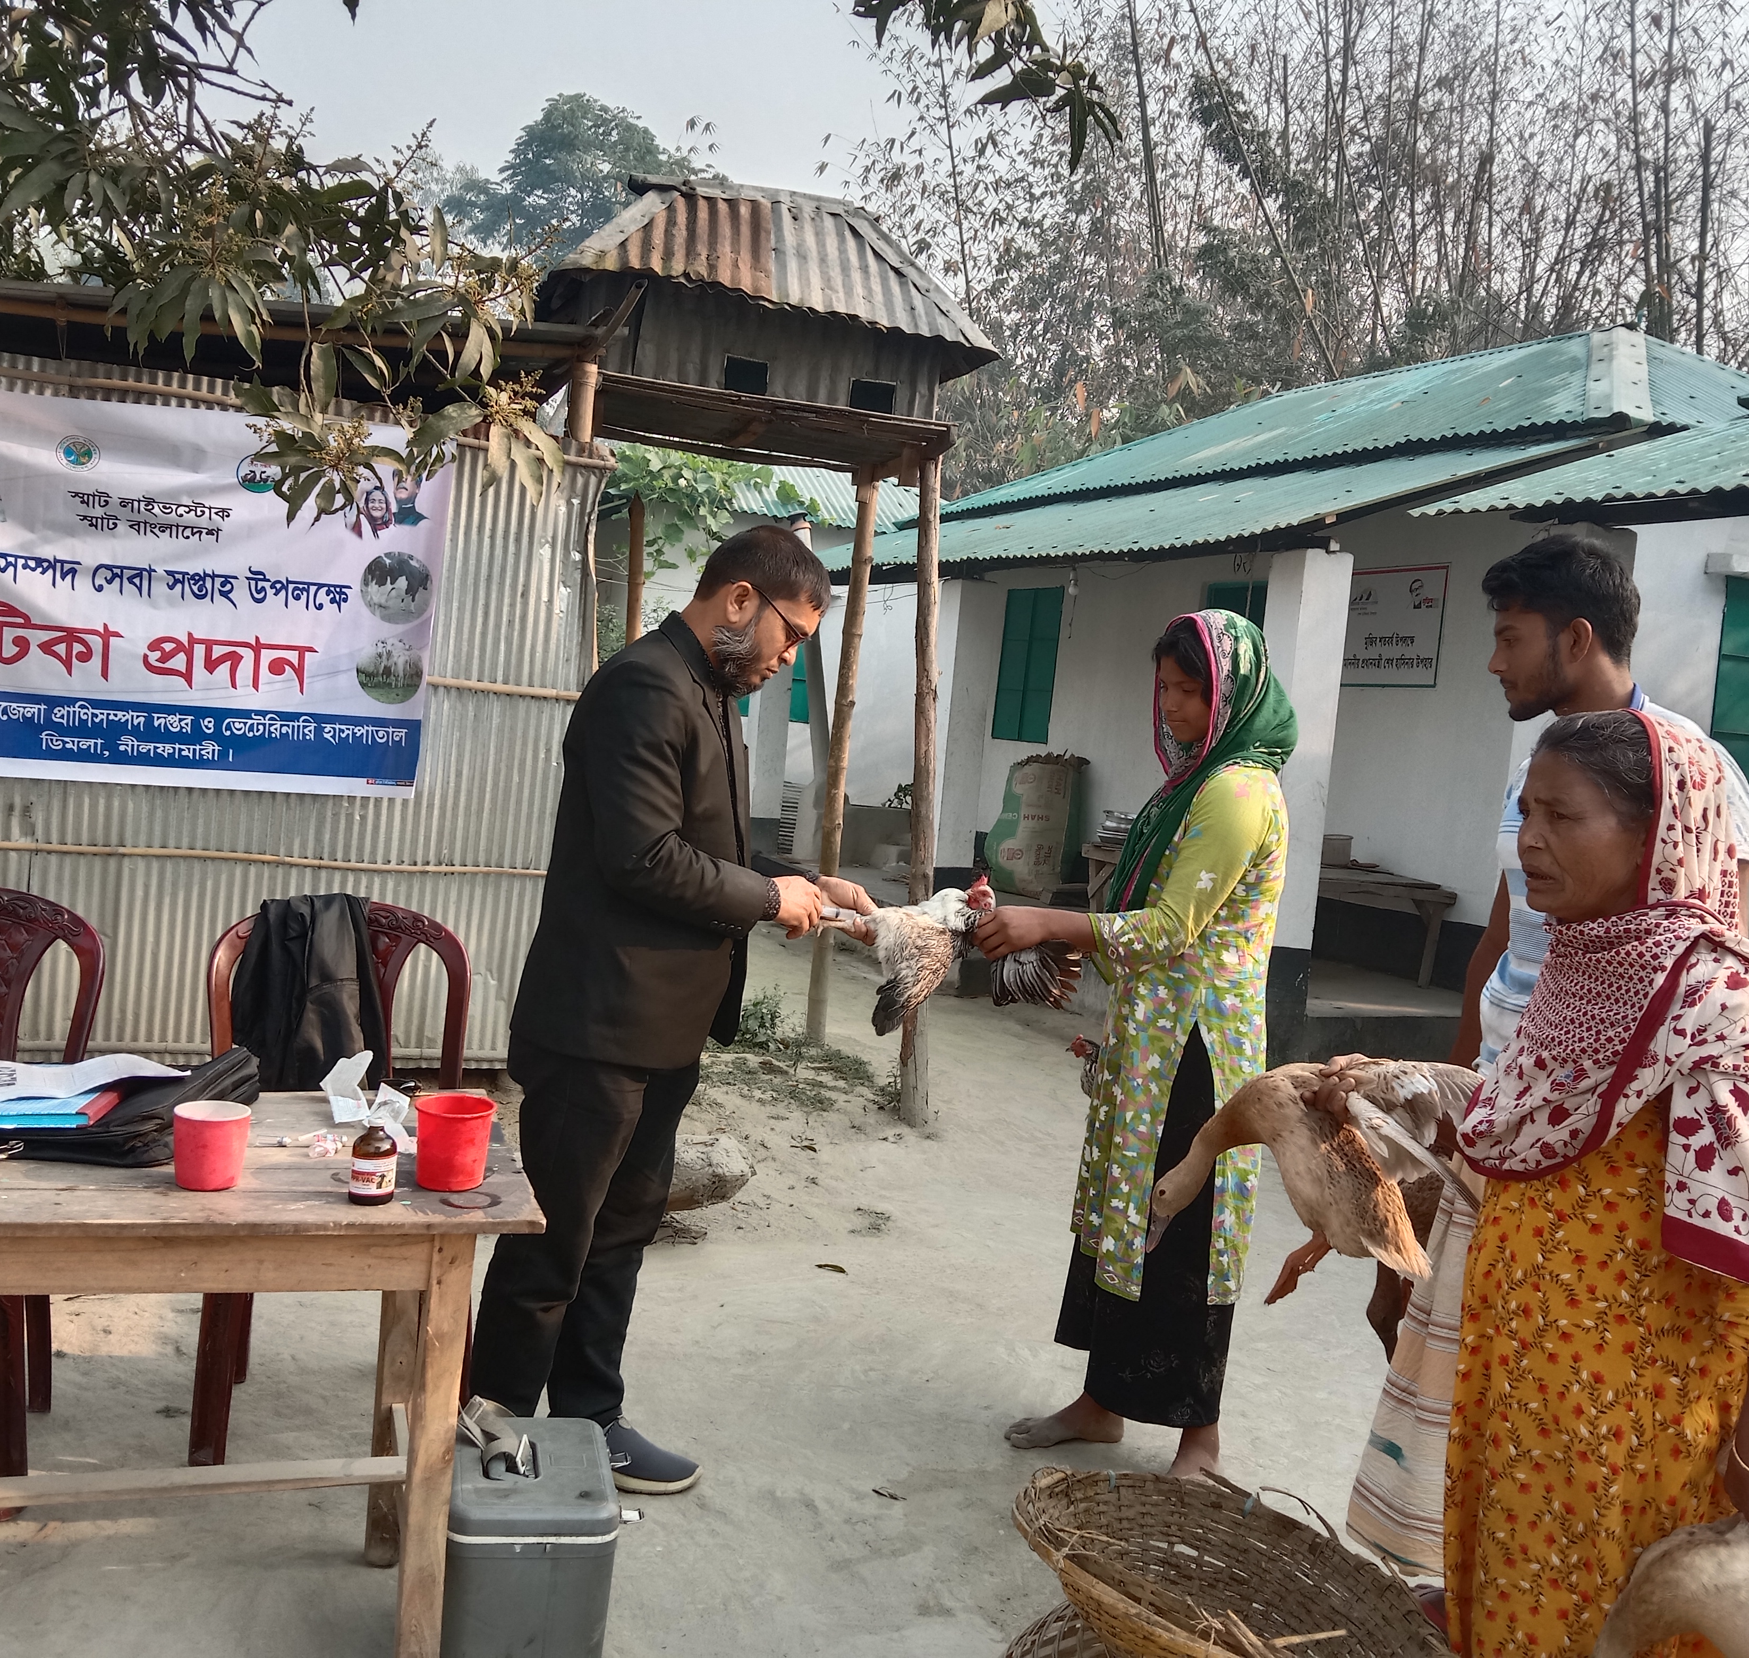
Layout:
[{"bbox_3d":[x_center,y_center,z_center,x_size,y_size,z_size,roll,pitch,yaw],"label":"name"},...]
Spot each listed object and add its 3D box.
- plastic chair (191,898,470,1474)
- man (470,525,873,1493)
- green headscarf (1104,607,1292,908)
[{"bbox_3d":[-0.938,0.604,2.933,0.465,0.905,0.480,4,3,-17],"label":"plastic chair"},{"bbox_3d":[-0.326,0.309,2.719,0.600,1.620,0.500,5,3,3],"label":"man"},{"bbox_3d":[0.615,-0.125,3.007,0.300,0.540,0.270,4,3,-15],"label":"green headscarf"}]

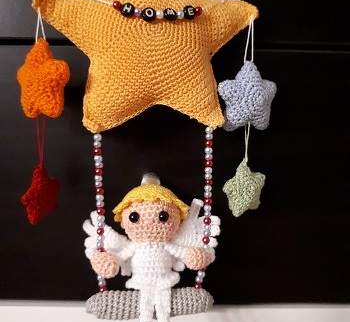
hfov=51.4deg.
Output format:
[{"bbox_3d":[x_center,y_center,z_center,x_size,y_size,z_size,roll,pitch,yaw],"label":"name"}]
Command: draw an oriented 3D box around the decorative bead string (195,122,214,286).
[{"bbox_3d":[0.027,0.043,0.333,0.015,0.148,0.009,2,3,0],"label":"decorative bead string"}]

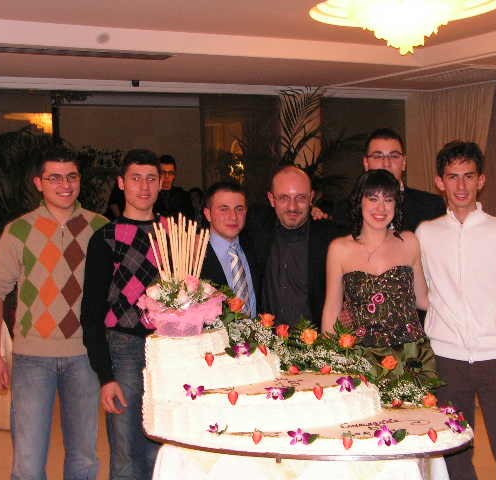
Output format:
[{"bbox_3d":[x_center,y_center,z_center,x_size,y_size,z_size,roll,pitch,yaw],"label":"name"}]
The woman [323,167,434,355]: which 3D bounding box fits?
[{"bbox_3d":[0.500,0.551,3.250,0.500,1.660,0.360,0,0,0],"label":"woman"}]

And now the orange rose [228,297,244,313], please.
[{"bbox_3d":[-0.036,0.202,2.600,0.050,0.050,0.050,0,0,0],"label":"orange rose"}]

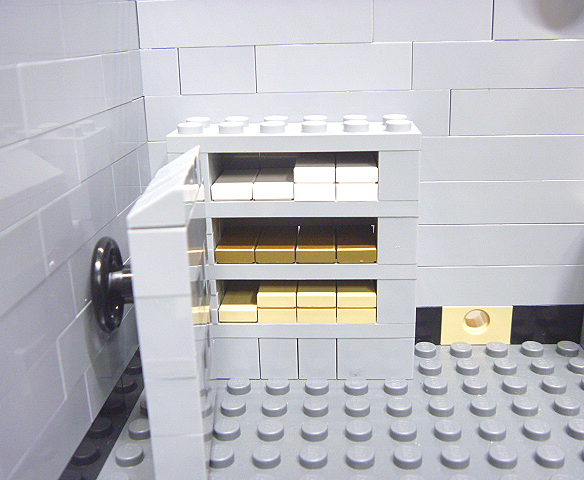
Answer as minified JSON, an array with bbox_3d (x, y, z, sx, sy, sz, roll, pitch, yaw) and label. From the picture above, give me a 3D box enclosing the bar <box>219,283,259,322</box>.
[{"bbox_3d":[-0.010,0.013,0.140,0.008,0.003,0.016,0,18,4],"label":"bar"}]

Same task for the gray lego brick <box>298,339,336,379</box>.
[{"bbox_3d":[0.006,0.023,0.139,0.008,0.010,0.011,0,17,4],"label":"gray lego brick"}]

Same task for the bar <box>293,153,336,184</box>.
[{"bbox_3d":[0.005,-0.015,0.130,0.008,0.003,0.016,0,17,3],"label":"bar"}]

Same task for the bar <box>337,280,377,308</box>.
[{"bbox_3d":[0.013,0.010,0.138,0.008,0.003,0.016,0,17,3],"label":"bar"}]

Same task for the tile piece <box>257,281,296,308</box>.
[{"bbox_3d":[-0.003,0.010,0.139,0.008,0.003,0.016,0,17,3],"label":"tile piece"}]

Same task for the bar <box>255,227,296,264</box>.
[{"bbox_3d":[-0.003,0.001,0.136,0.008,0.003,0.016,0,17,3],"label":"bar"}]

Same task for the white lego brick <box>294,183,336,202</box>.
[{"bbox_3d":[0.005,-0.011,0.131,0.008,0.003,0.016,0,18,4],"label":"white lego brick"}]

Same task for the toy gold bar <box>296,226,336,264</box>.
[{"bbox_3d":[0.005,0.001,0.135,0.008,0.003,0.016,0,17,3],"label":"toy gold bar"}]

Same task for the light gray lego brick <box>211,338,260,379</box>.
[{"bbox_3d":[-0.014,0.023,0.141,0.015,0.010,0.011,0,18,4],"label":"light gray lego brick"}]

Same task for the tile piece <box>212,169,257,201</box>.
[{"bbox_3d":[-0.011,-0.011,0.132,0.008,0.003,0.016,0,17,3],"label":"tile piece"}]

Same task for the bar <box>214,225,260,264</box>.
[{"bbox_3d":[-0.011,0.001,0.136,0.008,0.003,0.016,0,17,3],"label":"bar"}]

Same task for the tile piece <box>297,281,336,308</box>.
[{"bbox_3d":[0.005,0.010,0.138,0.008,0.003,0.016,0,17,3],"label":"tile piece"}]

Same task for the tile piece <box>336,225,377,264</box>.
[{"bbox_3d":[0.013,0.001,0.135,0.008,0.003,0.016,0,17,3],"label":"tile piece"}]

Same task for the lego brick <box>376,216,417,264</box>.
[{"bbox_3d":[0.021,-0.002,0.133,0.008,0.010,0.016,0,18,4],"label":"lego brick"}]

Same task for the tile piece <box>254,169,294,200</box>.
[{"bbox_3d":[-0.003,-0.011,0.132,0.008,0.003,0.016,0,17,3],"label":"tile piece"}]

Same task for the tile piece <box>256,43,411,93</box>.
[{"bbox_3d":[0.009,-0.036,0.136,0.032,0.010,0.008,0,17,3],"label":"tile piece"}]

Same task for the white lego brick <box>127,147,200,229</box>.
[{"bbox_3d":[-0.018,-0.009,0.100,0.008,0.006,0.032,-2,17,-1],"label":"white lego brick"}]

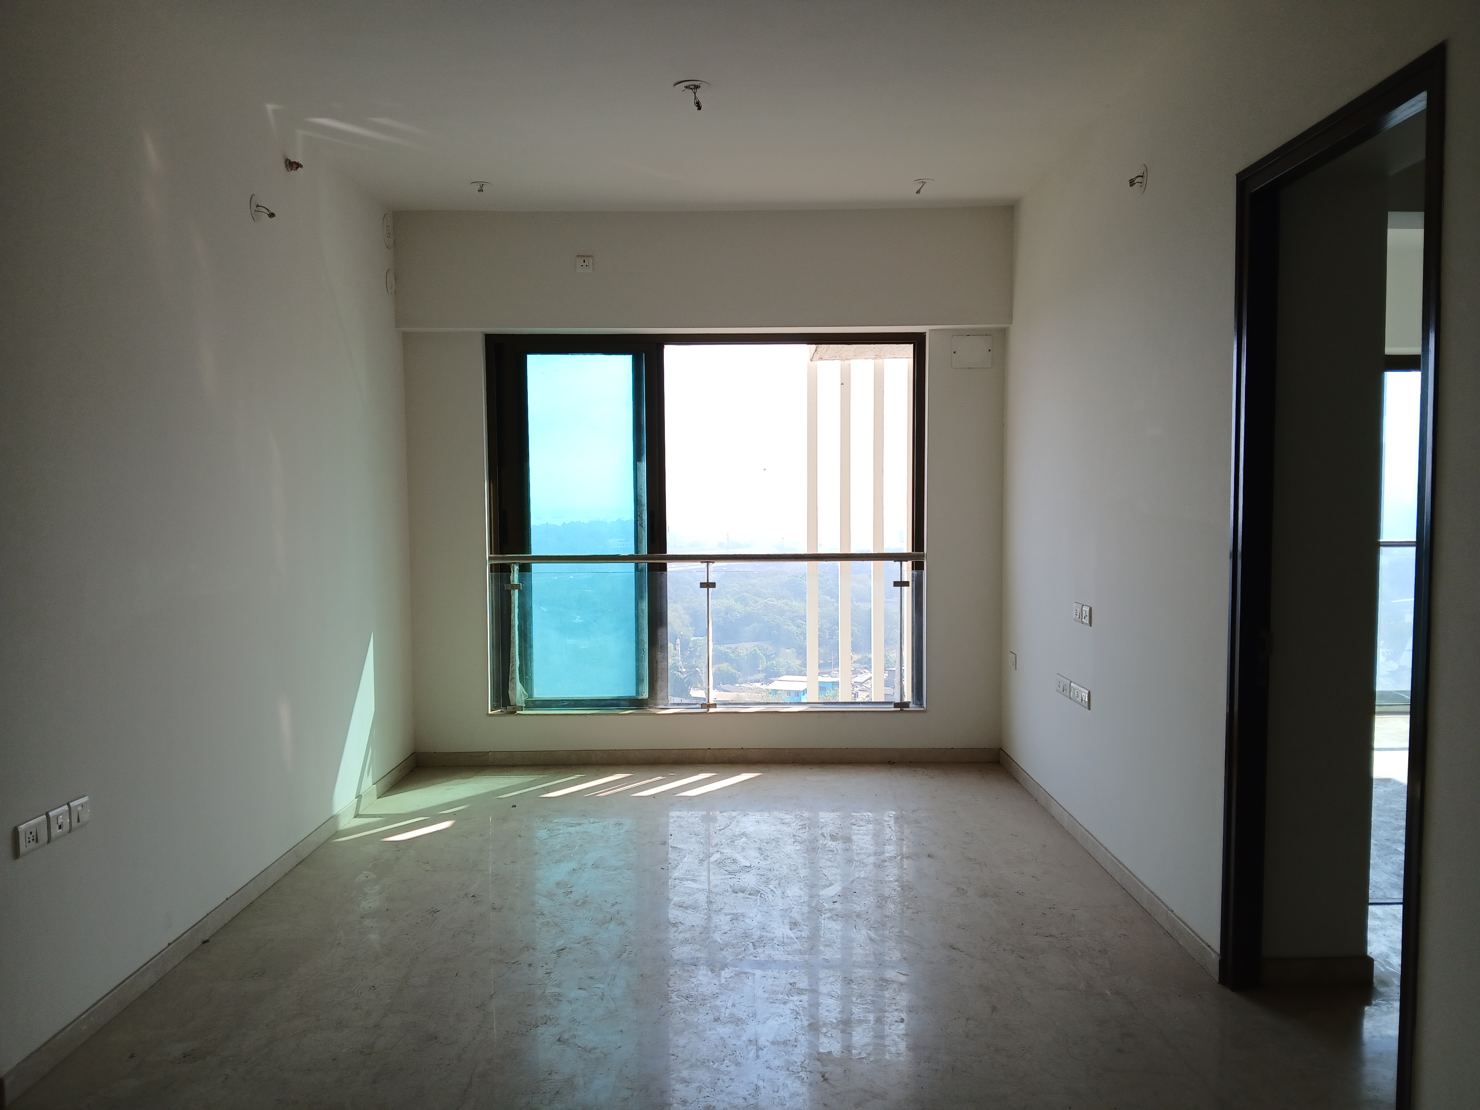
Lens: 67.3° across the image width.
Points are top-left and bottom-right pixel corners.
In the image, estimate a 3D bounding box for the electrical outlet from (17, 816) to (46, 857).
[{"bbox_3d":[-1.842,0.733,2.894,0.013,0.082,0.115,0,3,0],"label":"electrical outlet"}]

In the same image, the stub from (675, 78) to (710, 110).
[{"bbox_3d":[-0.178,-1.724,4.203,0.141,0.091,0.141,0,3,0],"label":"stub"}]

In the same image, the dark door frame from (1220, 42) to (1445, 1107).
[{"bbox_3d":[1.534,0.131,2.898,0.109,2.482,0.993,0,3,0],"label":"dark door frame"}]

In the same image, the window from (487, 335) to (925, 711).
[{"bbox_3d":[-0.183,-0.179,6.356,2.480,2.140,0.122,0,3,0],"label":"window"}]

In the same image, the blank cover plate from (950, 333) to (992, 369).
[{"bbox_3d":[1.302,-1.136,6.218,0.226,0.190,0.012,0,3,0],"label":"blank cover plate"}]

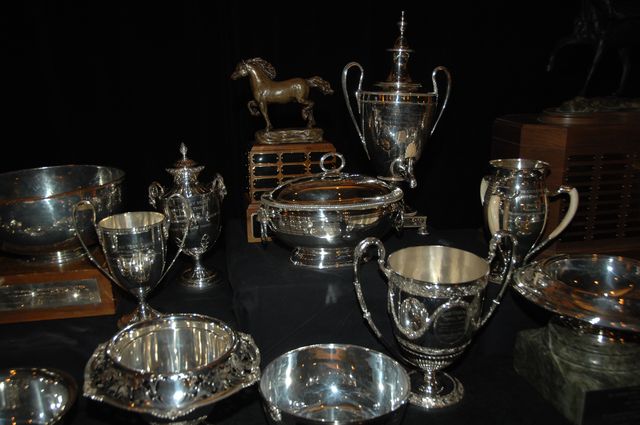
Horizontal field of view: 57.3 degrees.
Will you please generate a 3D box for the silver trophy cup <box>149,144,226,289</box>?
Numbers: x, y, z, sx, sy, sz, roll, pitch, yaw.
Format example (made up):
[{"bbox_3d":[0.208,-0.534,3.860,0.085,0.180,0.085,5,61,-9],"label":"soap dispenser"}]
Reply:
[{"bbox_3d":[-0.349,0.003,1.590,0.204,0.378,0.145,-4,17,-14],"label":"silver trophy cup"}]

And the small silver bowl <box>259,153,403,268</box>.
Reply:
[{"bbox_3d":[0.024,-0.013,1.428,0.344,0.265,0.252,-2,16,-8],"label":"small silver bowl"}]

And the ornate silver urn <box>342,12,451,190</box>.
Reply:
[{"bbox_3d":[0.199,-0.231,1.594,0.301,0.594,0.228,-7,18,-24],"label":"ornate silver urn"}]

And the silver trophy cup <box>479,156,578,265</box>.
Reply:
[{"bbox_3d":[0.460,0.017,1.316,0.218,0.271,0.242,0,16,0],"label":"silver trophy cup"}]

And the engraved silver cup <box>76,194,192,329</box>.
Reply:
[{"bbox_3d":[-0.420,0.112,1.362,0.272,0.294,0.160,-4,16,-13],"label":"engraved silver cup"}]

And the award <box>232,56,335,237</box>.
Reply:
[{"bbox_3d":[-0.108,-0.181,1.630,0.276,0.478,0.194,-3,16,-10],"label":"award"}]

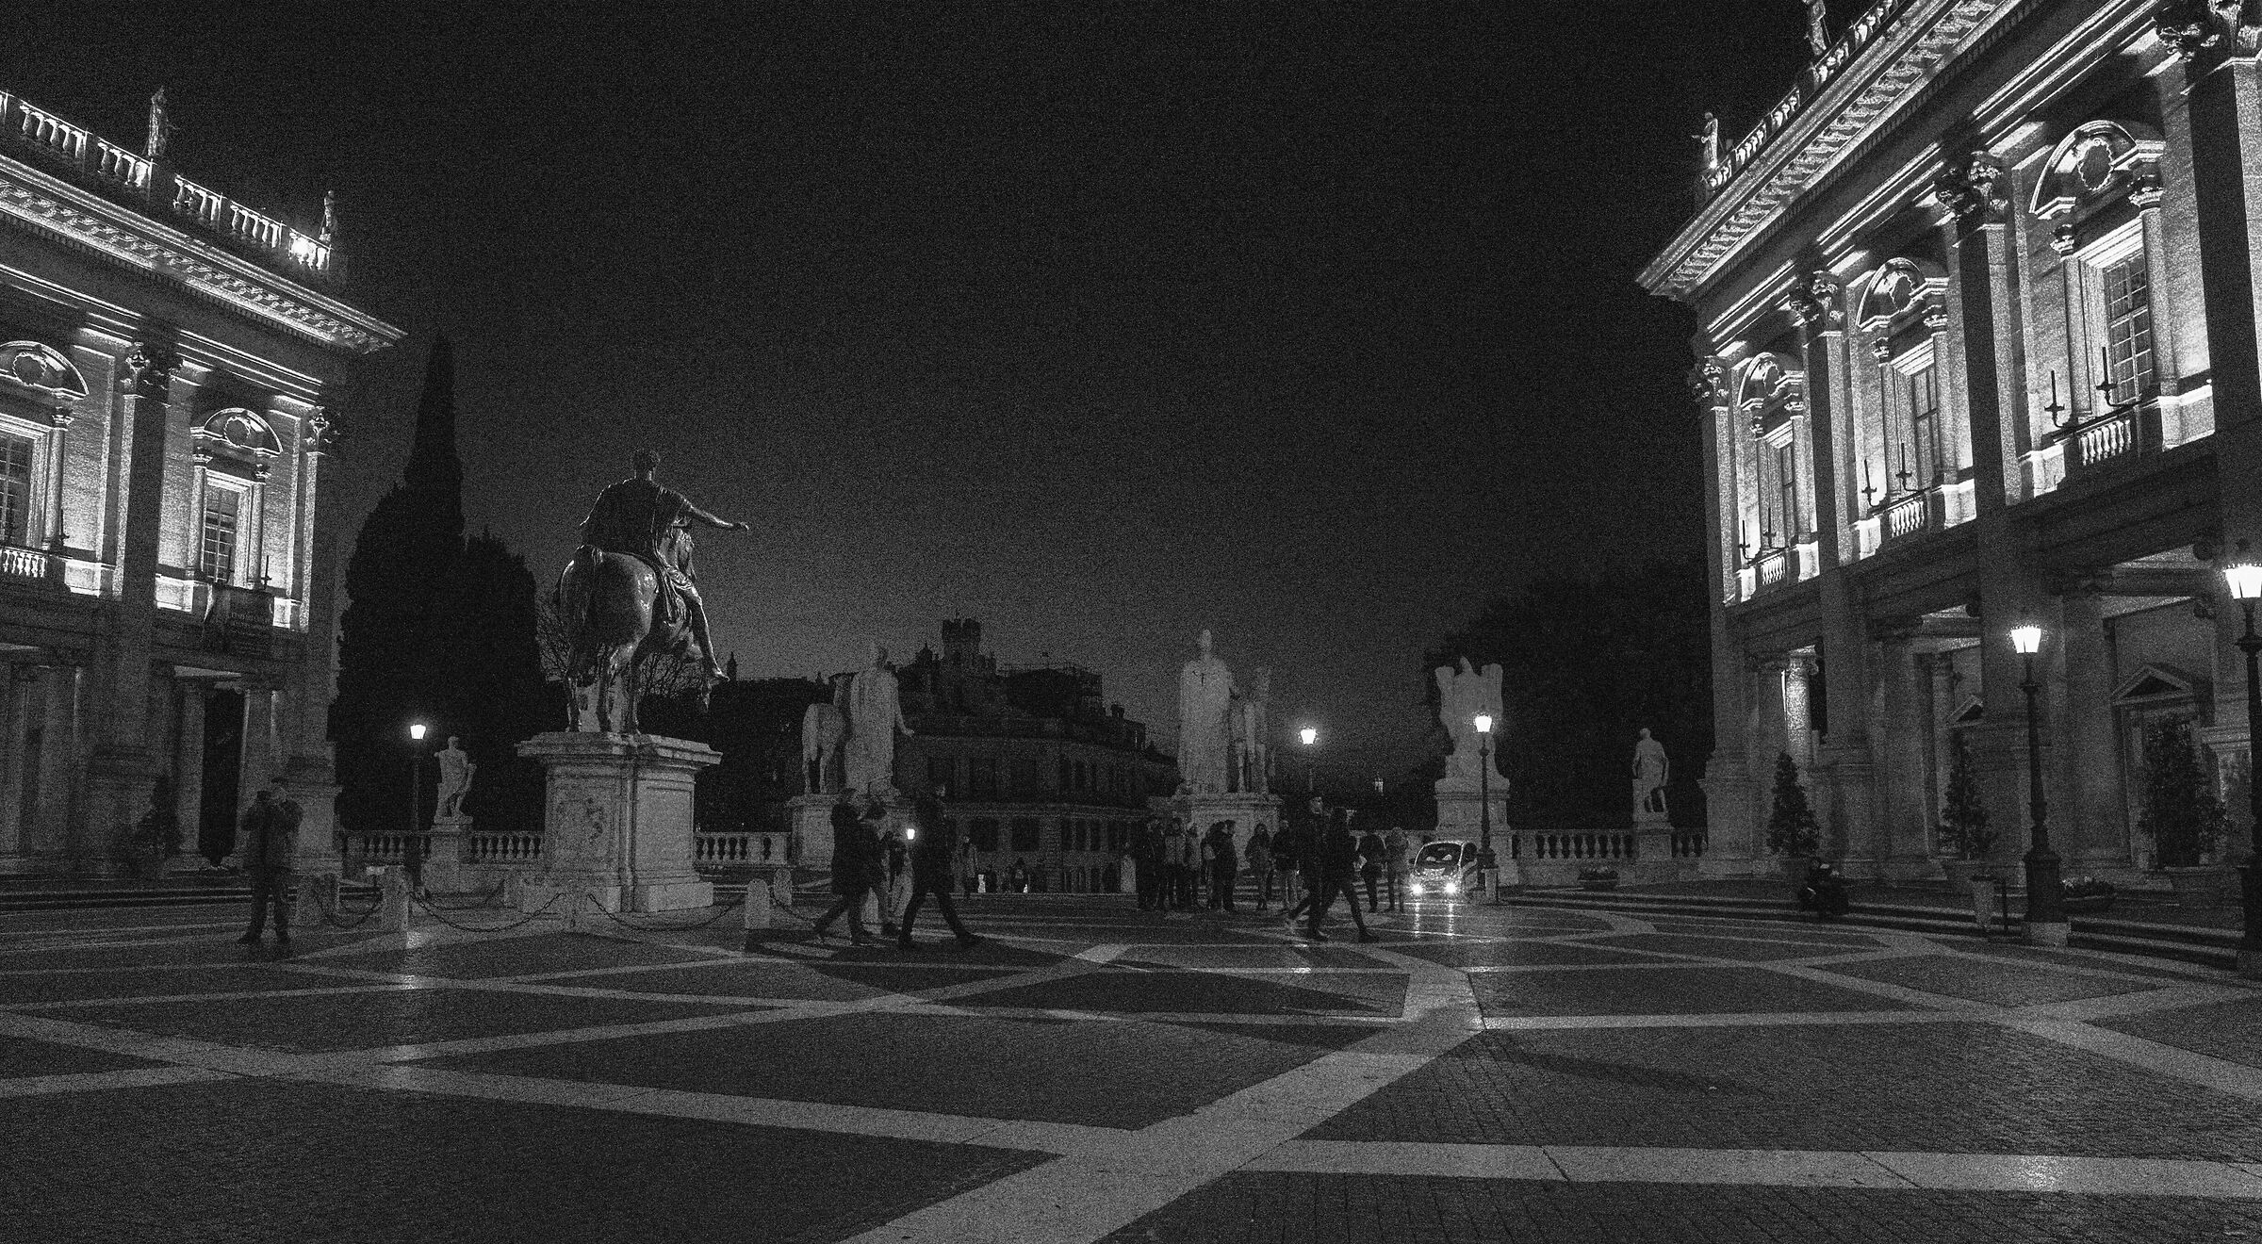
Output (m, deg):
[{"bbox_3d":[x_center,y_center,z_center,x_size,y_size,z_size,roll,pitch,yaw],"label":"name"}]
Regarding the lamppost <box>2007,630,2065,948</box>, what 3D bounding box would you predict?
[{"bbox_3d":[13.177,2.336,25.500,0.620,4.750,0.620,-1,-7,5],"label":"lamppost"}]

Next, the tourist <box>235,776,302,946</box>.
[{"bbox_3d":[-9.155,2.542,18.700,0.580,1.750,0.440,0,-7,-2],"label":"tourist"}]

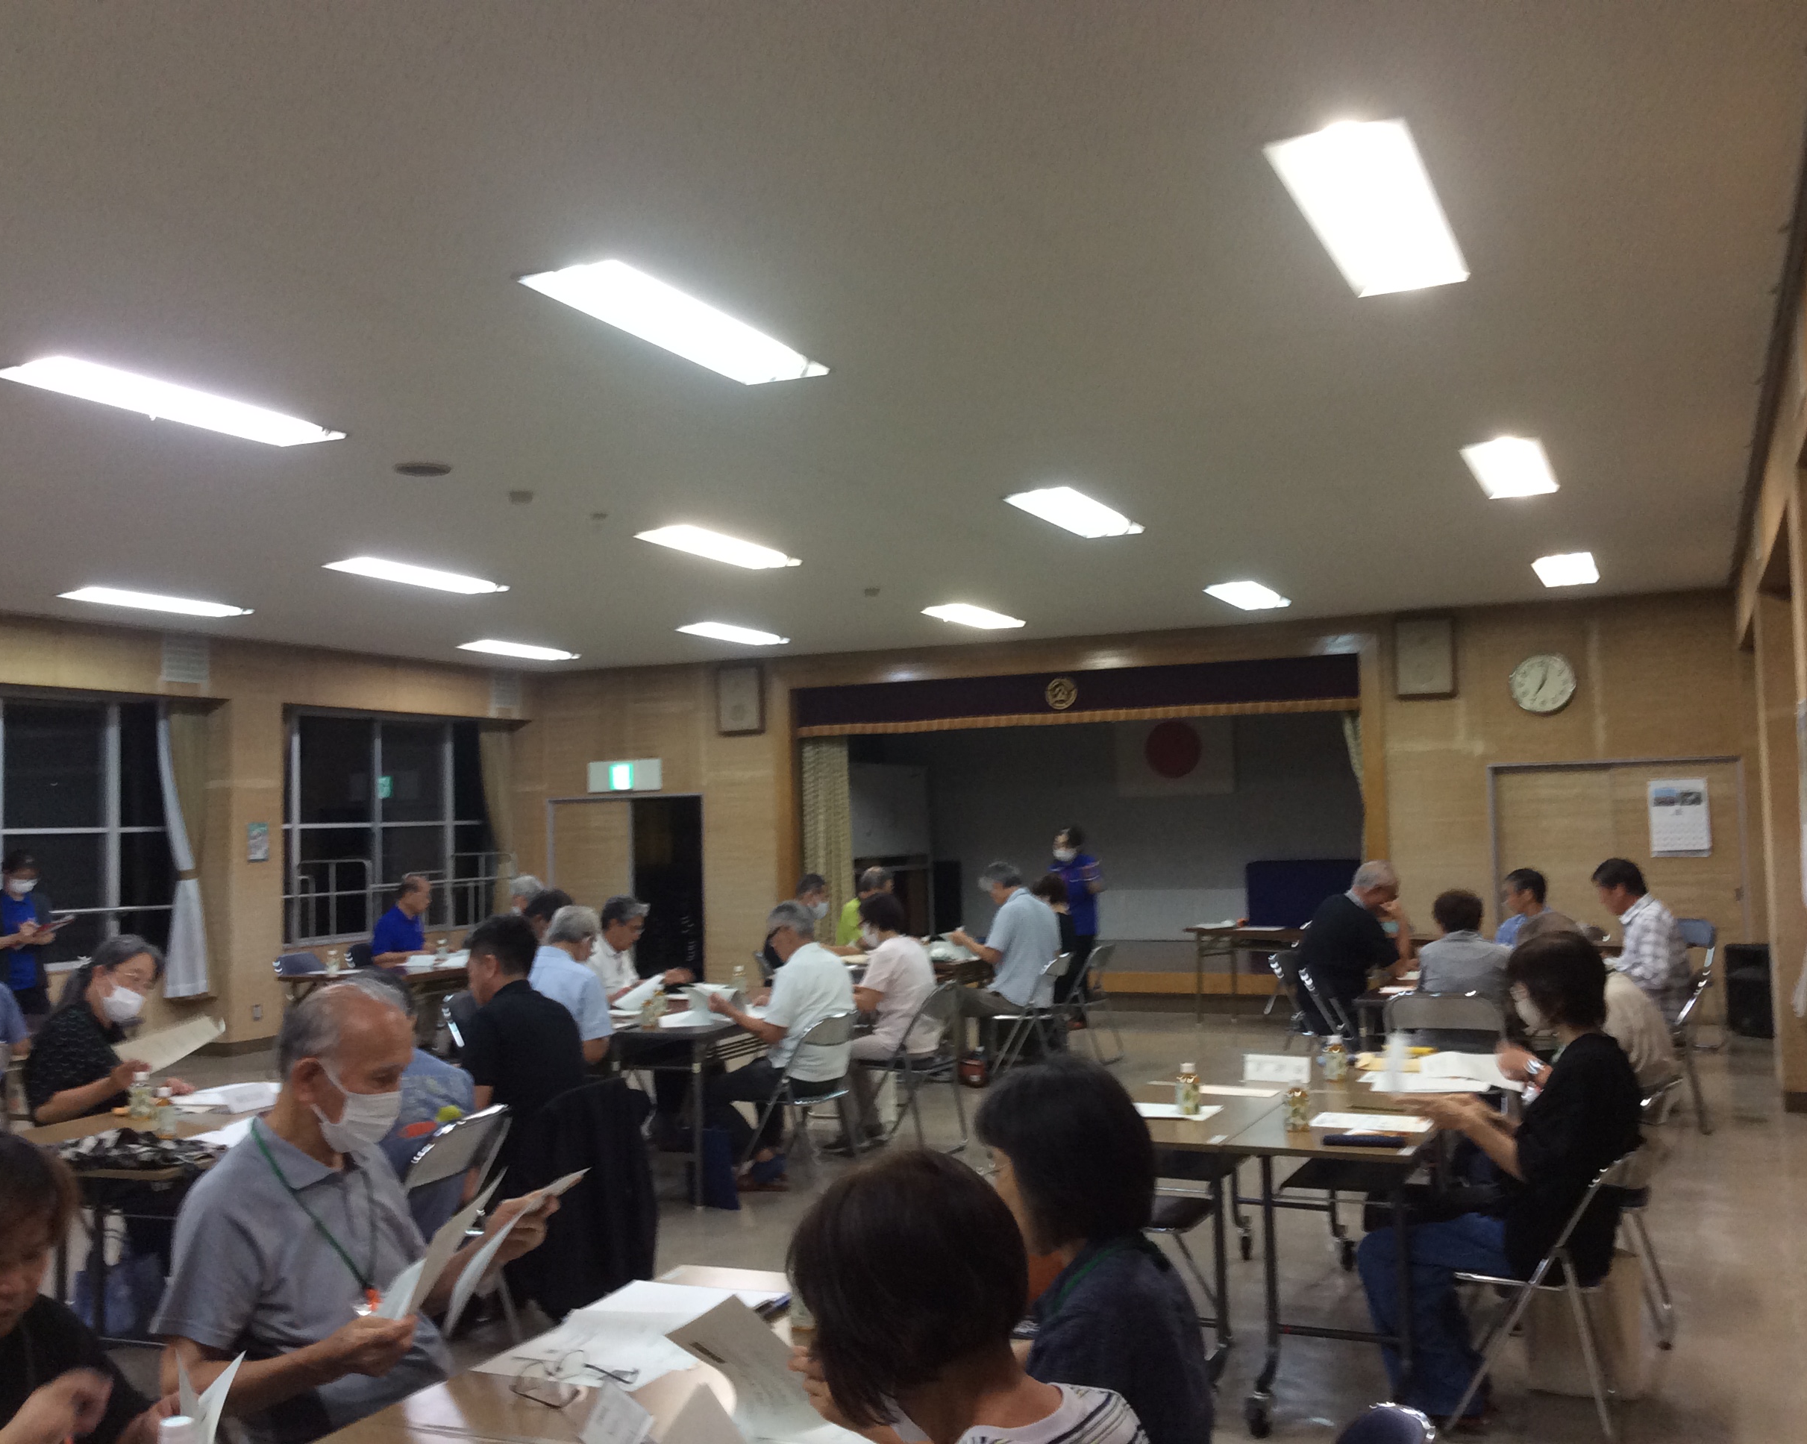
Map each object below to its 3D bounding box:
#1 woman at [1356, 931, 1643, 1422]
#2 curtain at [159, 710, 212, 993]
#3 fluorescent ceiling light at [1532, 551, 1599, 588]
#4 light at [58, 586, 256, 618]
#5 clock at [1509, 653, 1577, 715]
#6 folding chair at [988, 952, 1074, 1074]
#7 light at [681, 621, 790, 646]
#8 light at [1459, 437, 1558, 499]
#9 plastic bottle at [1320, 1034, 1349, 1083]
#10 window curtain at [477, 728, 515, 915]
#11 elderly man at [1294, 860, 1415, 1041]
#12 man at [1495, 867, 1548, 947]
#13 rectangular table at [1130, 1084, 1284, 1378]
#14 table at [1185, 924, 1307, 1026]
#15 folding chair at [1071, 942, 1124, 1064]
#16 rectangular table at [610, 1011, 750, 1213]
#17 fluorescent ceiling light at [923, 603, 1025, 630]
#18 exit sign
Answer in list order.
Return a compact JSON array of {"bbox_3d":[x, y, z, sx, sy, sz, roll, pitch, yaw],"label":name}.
[{"bbox_3d":[1.456,1.111,4.381,0.680,1.180,0.460,-3,-4,24],"label":"woman"},{"bbox_3d":[-5.053,0.879,12.548,0.170,2.060,0.380,-3,-4,24],"label":"curtain"},{"bbox_3d":[4.044,-0.939,10.892,0.300,0.080,1.260,-3,-4,24],"label":"fluorescent ceiling light"},{"bbox_3d":[-4.496,-0.737,10.788,0.300,0.080,1.260,-3,-4,24],"label":"light"},{"bbox_3d":[4.416,-0.261,12.331,0.430,0.430,0.060,-3,-4,24],"label":"clock"},{"bbox_3d":[0.731,1.726,10.532,0.480,0.750,0.450,-3,-4,19],"label":"folding chair"},{"bbox_3d":[-1.290,-0.667,13.731,0.310,0.090,1.250,-3,-4,24],"label":"light"},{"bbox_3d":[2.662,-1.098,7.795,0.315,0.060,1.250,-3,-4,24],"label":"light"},{"bbox_3d":[1.273,0.991,5.281,0.065,0.134,0.065,-3,-4,24],"label":"plastic bottle"},{"bbox_3d":[-3.523,1.019,15.521,0.170,2.060,0.380,-3,-4,24],"label":"window curtain"},{"bbox_3d":[2.366,1.347,9.120,0.750,1.260,0.500,-2,-4,17],"label":"elderly man"},{"bbox_3d":[3.332,1.390,9.896,0.720,1.170,0.490,-3,-4,24],"label":"man"},{"bbox_3d":[0.913,1.410,5.153,0.450,0.700,1.800,-3,-4,24],"label":"rectangular table"},{"bbox_3d":[2.756,1.780,12.277,0.450,0.700,1.800,1,-4,-40],"label":"table"},{"bbox_3d":[1.129,1.771,11.287,0.470,0.750,0.450,-3,-4,22],"label":"folding chair"},{"bbox_3d":[-0.746,1.649,8.039,0.450,0.700,1.800,-2,-4,17],"label":"rectangular table"},{"bbox_3d":[0.534,-0.760,12.936,0.310,0.090,1.250,-3,-4,24],"label":"fluorescent ceiling light"},{"bbox_3d":[-2.447,0.482,15.793,0.767,0.273,0.070,-3,-4,24],"label":"exit sign"}]

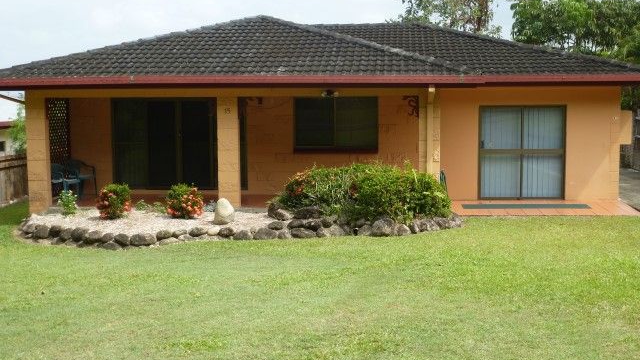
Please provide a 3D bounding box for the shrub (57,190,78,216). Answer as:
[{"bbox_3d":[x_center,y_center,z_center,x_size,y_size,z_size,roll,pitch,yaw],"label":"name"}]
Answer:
[{"bbox_3d":[-4.704,0.438,15.500,0.400,0.460,0.400,0,6,6],"label":"shrub"}]

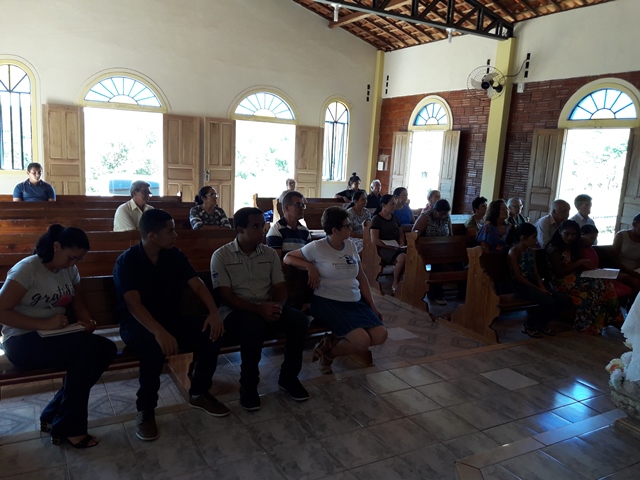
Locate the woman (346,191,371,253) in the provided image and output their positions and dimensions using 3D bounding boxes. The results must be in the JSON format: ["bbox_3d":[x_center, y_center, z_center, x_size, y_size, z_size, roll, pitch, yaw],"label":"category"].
[{"bbox_3d":[0.520,-0.067,6.931,0.460,1.170,0.700,-1,11,-27],"label":"woman"}]

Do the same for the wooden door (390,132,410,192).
[{"bbox_3d":[1.461,-1.007,9.909,0.070,2.100,0.570,-1,11,-27],"label":"wooden door"}]

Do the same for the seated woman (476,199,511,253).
[{"bbox_3d":[2.036,0.184,5.992,0.498,1.270,0.797,-2,11,-29],"label":"seated woman"}]

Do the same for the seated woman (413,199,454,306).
[{"bbox_3d":[1.508,0.096,6.584,0.531,1.195,0.863,-2,11,-29],"label":"seated woman"}]

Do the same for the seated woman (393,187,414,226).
[{"bbox_3d":[1.184,-0.112,7.256,0.480,1.230,0.700,-1,11,-27],"label":"seated woman"}]

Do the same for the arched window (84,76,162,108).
[{"bbox_3d":[-3.575,-2.718,9.452,1.336,0.493,0.100,-2,11,-29],"label":"arched window"}]

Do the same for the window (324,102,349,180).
[{"bbox_3d":[0.299,-1.974,10.423,0.560,1.620,0.100,-1,11,-27],"label":"window"}]

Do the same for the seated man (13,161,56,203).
[{"bbox_3d":[-3.775,-0.383,6.877,0.520,1.270,0.720,-1,11,-27],"label":"seated man"}]

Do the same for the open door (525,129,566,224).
[{"bbox_3d":[2.925,-0.409,7.001,0.070,2.100,0.500,-1,11,-27],"label":"open door"}]

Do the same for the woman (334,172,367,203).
[{"bbox_3d":[0.675,-0.742,11.075,0.697,1.320,0.847,-2,11,-29],"label":"woman"}]

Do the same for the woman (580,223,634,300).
[{"bbox_3d":[3.034,0.391,5.692,0.498,1.071,0.664,-2,11,-29],"label":"woman"}]

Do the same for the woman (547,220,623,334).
[{"bbox_3d":[2.717,0.377,5.459,0.581,1.137,0.714,-2,11,-29],"label":"woman"}]

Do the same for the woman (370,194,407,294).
[{"bbox_3d":[0.844,0.053,6.242,0.470,1.210,0.680,-1,11,-27],"label":"woman"}]

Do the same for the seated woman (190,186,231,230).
[{"bbox_3d":[-1.322,-0.027,6.250,0.498,1.228,0.847,-2,11,-29],"label":"seated woman"}]

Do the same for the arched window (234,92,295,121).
[{"bbox_3d":[-1.002,-2.514,9.656,1.220,0.460,0.100,-1,11,-27],"label":"arched window"}]

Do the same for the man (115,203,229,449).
[{"bbox_3d":[-0.921,0.465,3.278,0.631,1.253,0.714,-2,11,-29],"label":"man"}]

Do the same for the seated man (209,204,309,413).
[{"bbox_3d":[-0.417,0.432,3.632,0.548,1.262,0.656,-2,11,-29],"label":"seated man"}]

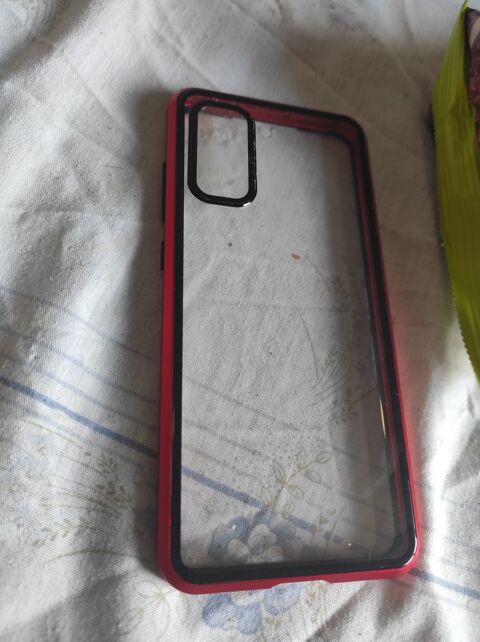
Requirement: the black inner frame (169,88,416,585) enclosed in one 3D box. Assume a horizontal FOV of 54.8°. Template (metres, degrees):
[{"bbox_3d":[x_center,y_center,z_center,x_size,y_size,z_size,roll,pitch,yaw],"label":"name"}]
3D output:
[{"bbox_3d":[0.014,-0.004,0.151,0.075,0.011,0.158,3,72,-15],"label":"black inner frame"}]

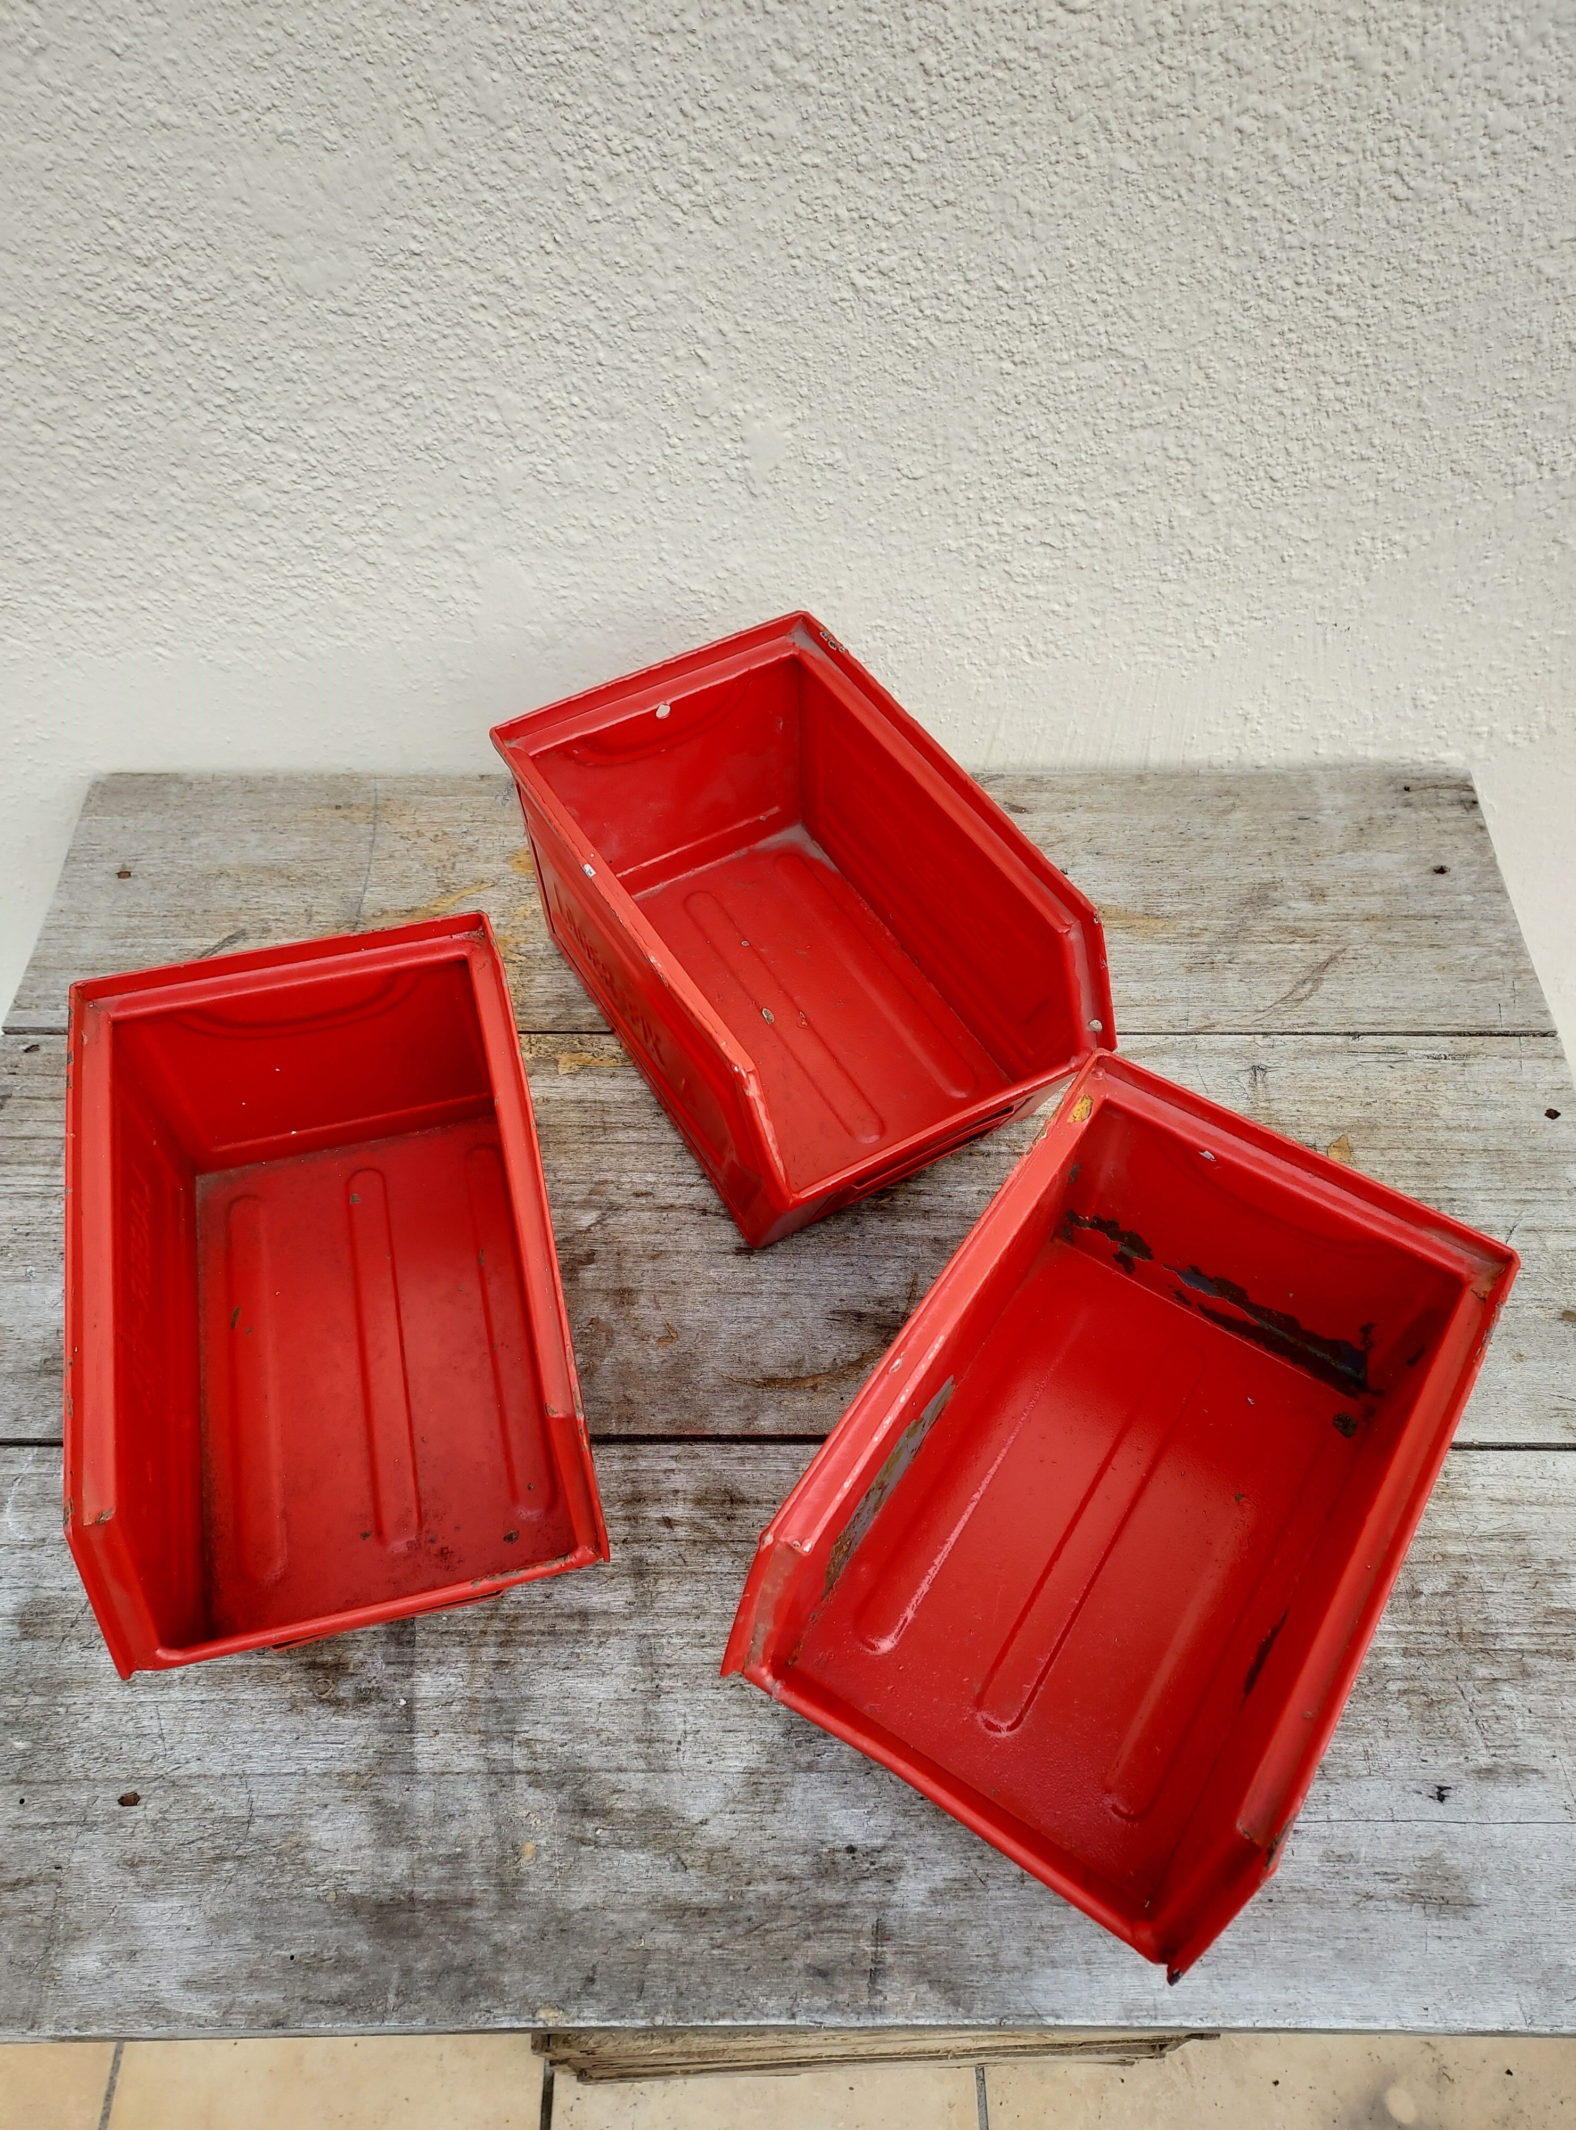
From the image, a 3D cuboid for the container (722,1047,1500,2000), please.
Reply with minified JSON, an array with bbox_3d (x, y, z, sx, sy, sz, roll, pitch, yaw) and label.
[{"bbox_3d":[0.105,0.142,0.484,0.148,0.125,0.231,28,60,18],"label":"container"}]

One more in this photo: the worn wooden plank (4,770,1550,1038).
[{"bbox_3d":[-0.005,-0.077,0.725,0.710,0.022,0.168,0,55,0],"label":"worn wooden plank"}]

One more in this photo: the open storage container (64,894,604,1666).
[{"bbox_3d":[-0.155,0.084,0.525,0.148,0.125,0.231,-12,56,-8],"label":"open storage container"}]

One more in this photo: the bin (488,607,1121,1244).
[{"bbox_3d":[0.004,-0.050,0.617,0.148,0.125,0.231,-26,59,-17],"label":"bin"}]

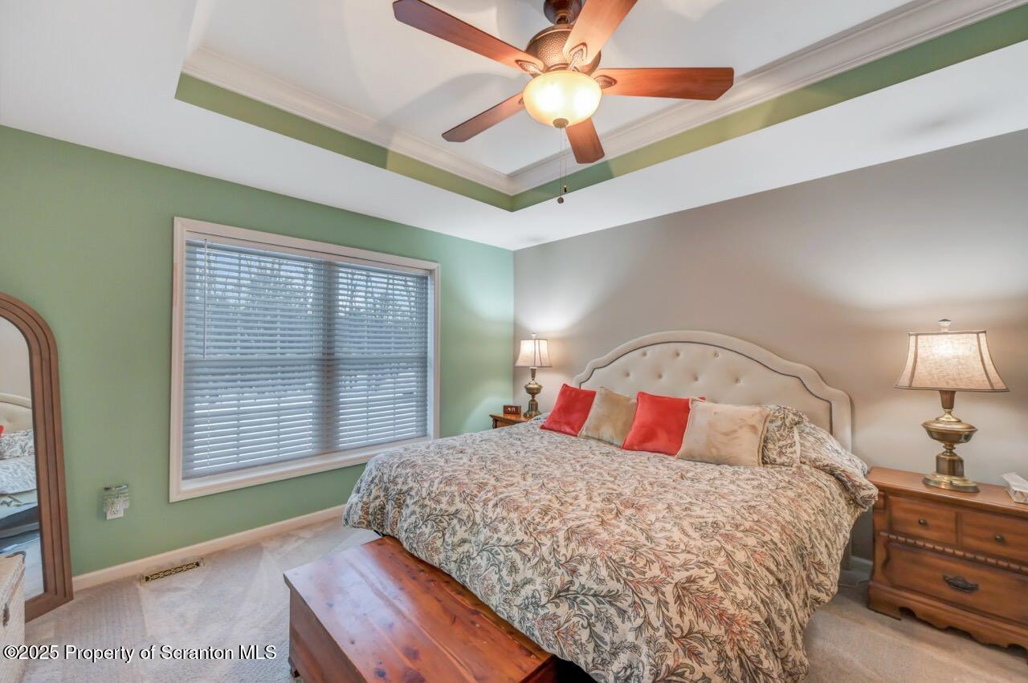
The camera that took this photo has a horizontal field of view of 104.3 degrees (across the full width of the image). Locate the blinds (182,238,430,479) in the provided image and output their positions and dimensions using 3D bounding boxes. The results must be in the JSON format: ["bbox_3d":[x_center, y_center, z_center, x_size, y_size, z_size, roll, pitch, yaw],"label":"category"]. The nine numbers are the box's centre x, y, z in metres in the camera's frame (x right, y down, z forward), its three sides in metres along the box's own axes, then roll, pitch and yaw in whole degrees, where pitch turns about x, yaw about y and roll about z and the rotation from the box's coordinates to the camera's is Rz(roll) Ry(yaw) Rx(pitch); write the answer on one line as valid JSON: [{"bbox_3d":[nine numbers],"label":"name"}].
[{"bbox_3d":[-1.427,0.110,3.119,1.780,1.530,0.060,1,-1,-45],"label":"blinds"}]

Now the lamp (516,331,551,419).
[{"bbox_3d":[0.196,0.327,3.974,0.245,0.835,0.380,1,-1,-45],"label":"lamp"}]

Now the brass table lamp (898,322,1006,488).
[{"bbox_3d":[2.219,0.312,2.039,0.245,0.840,0.380,1,-1,-45],"label":"brass table lamp"}]

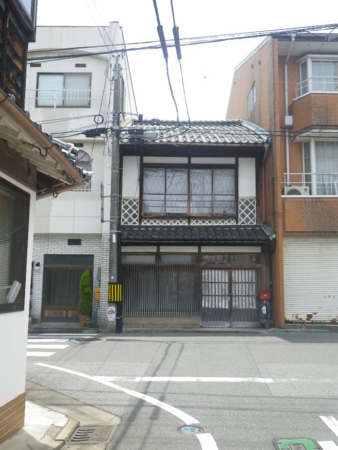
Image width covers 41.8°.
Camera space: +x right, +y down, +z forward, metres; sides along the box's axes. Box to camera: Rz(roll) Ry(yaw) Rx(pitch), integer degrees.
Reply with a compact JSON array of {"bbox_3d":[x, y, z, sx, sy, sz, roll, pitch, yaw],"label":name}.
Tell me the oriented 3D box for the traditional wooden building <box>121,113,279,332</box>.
[{"bbox_3d":[0.782,-0.340,17.327,4.590,8.010,9.200,0,-8,0],"label":"traditional wooden building"}]

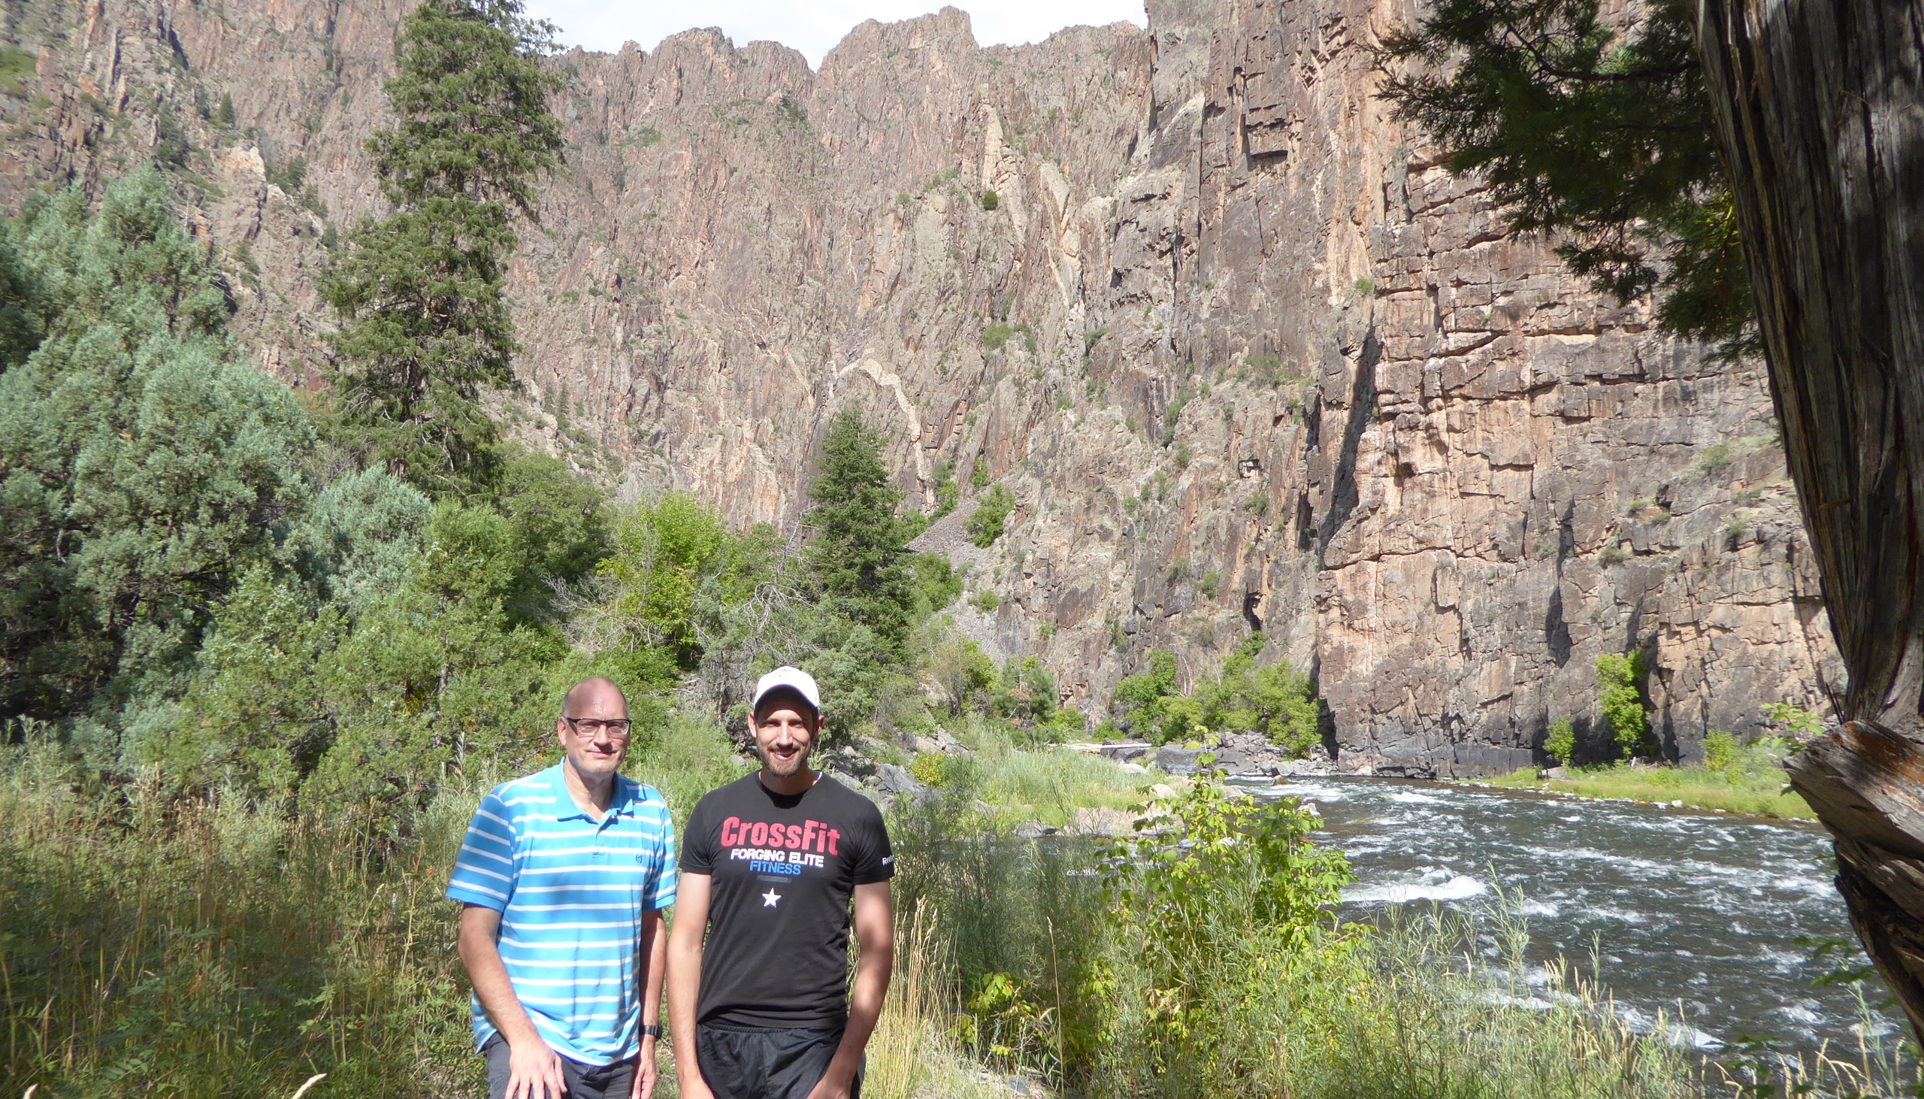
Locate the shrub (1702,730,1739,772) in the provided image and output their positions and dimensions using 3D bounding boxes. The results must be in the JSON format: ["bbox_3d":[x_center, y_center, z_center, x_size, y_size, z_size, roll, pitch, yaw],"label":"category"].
[{"bbox_3d":[30.696,8.123,54.000,1.420,1.700,1.370,0,-7,0],"label":"shrub"}]

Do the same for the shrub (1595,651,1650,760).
[{"bbox_3d":[30.668,7.265,62.000,2.510,5.100,2.430,0,-7,0],"label":"shrub"}]

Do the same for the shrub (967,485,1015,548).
[{"bbox_3d":[3.296,-3.803,150.000,5.250,7.100,5.090,0,-7,0],"label":"shrub"}]

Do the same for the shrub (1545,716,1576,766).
[{"bbox_3d":[29.635,9.482,66.000,1.440,2.530,1.400,0,-7,0],"label":"shrub"}]

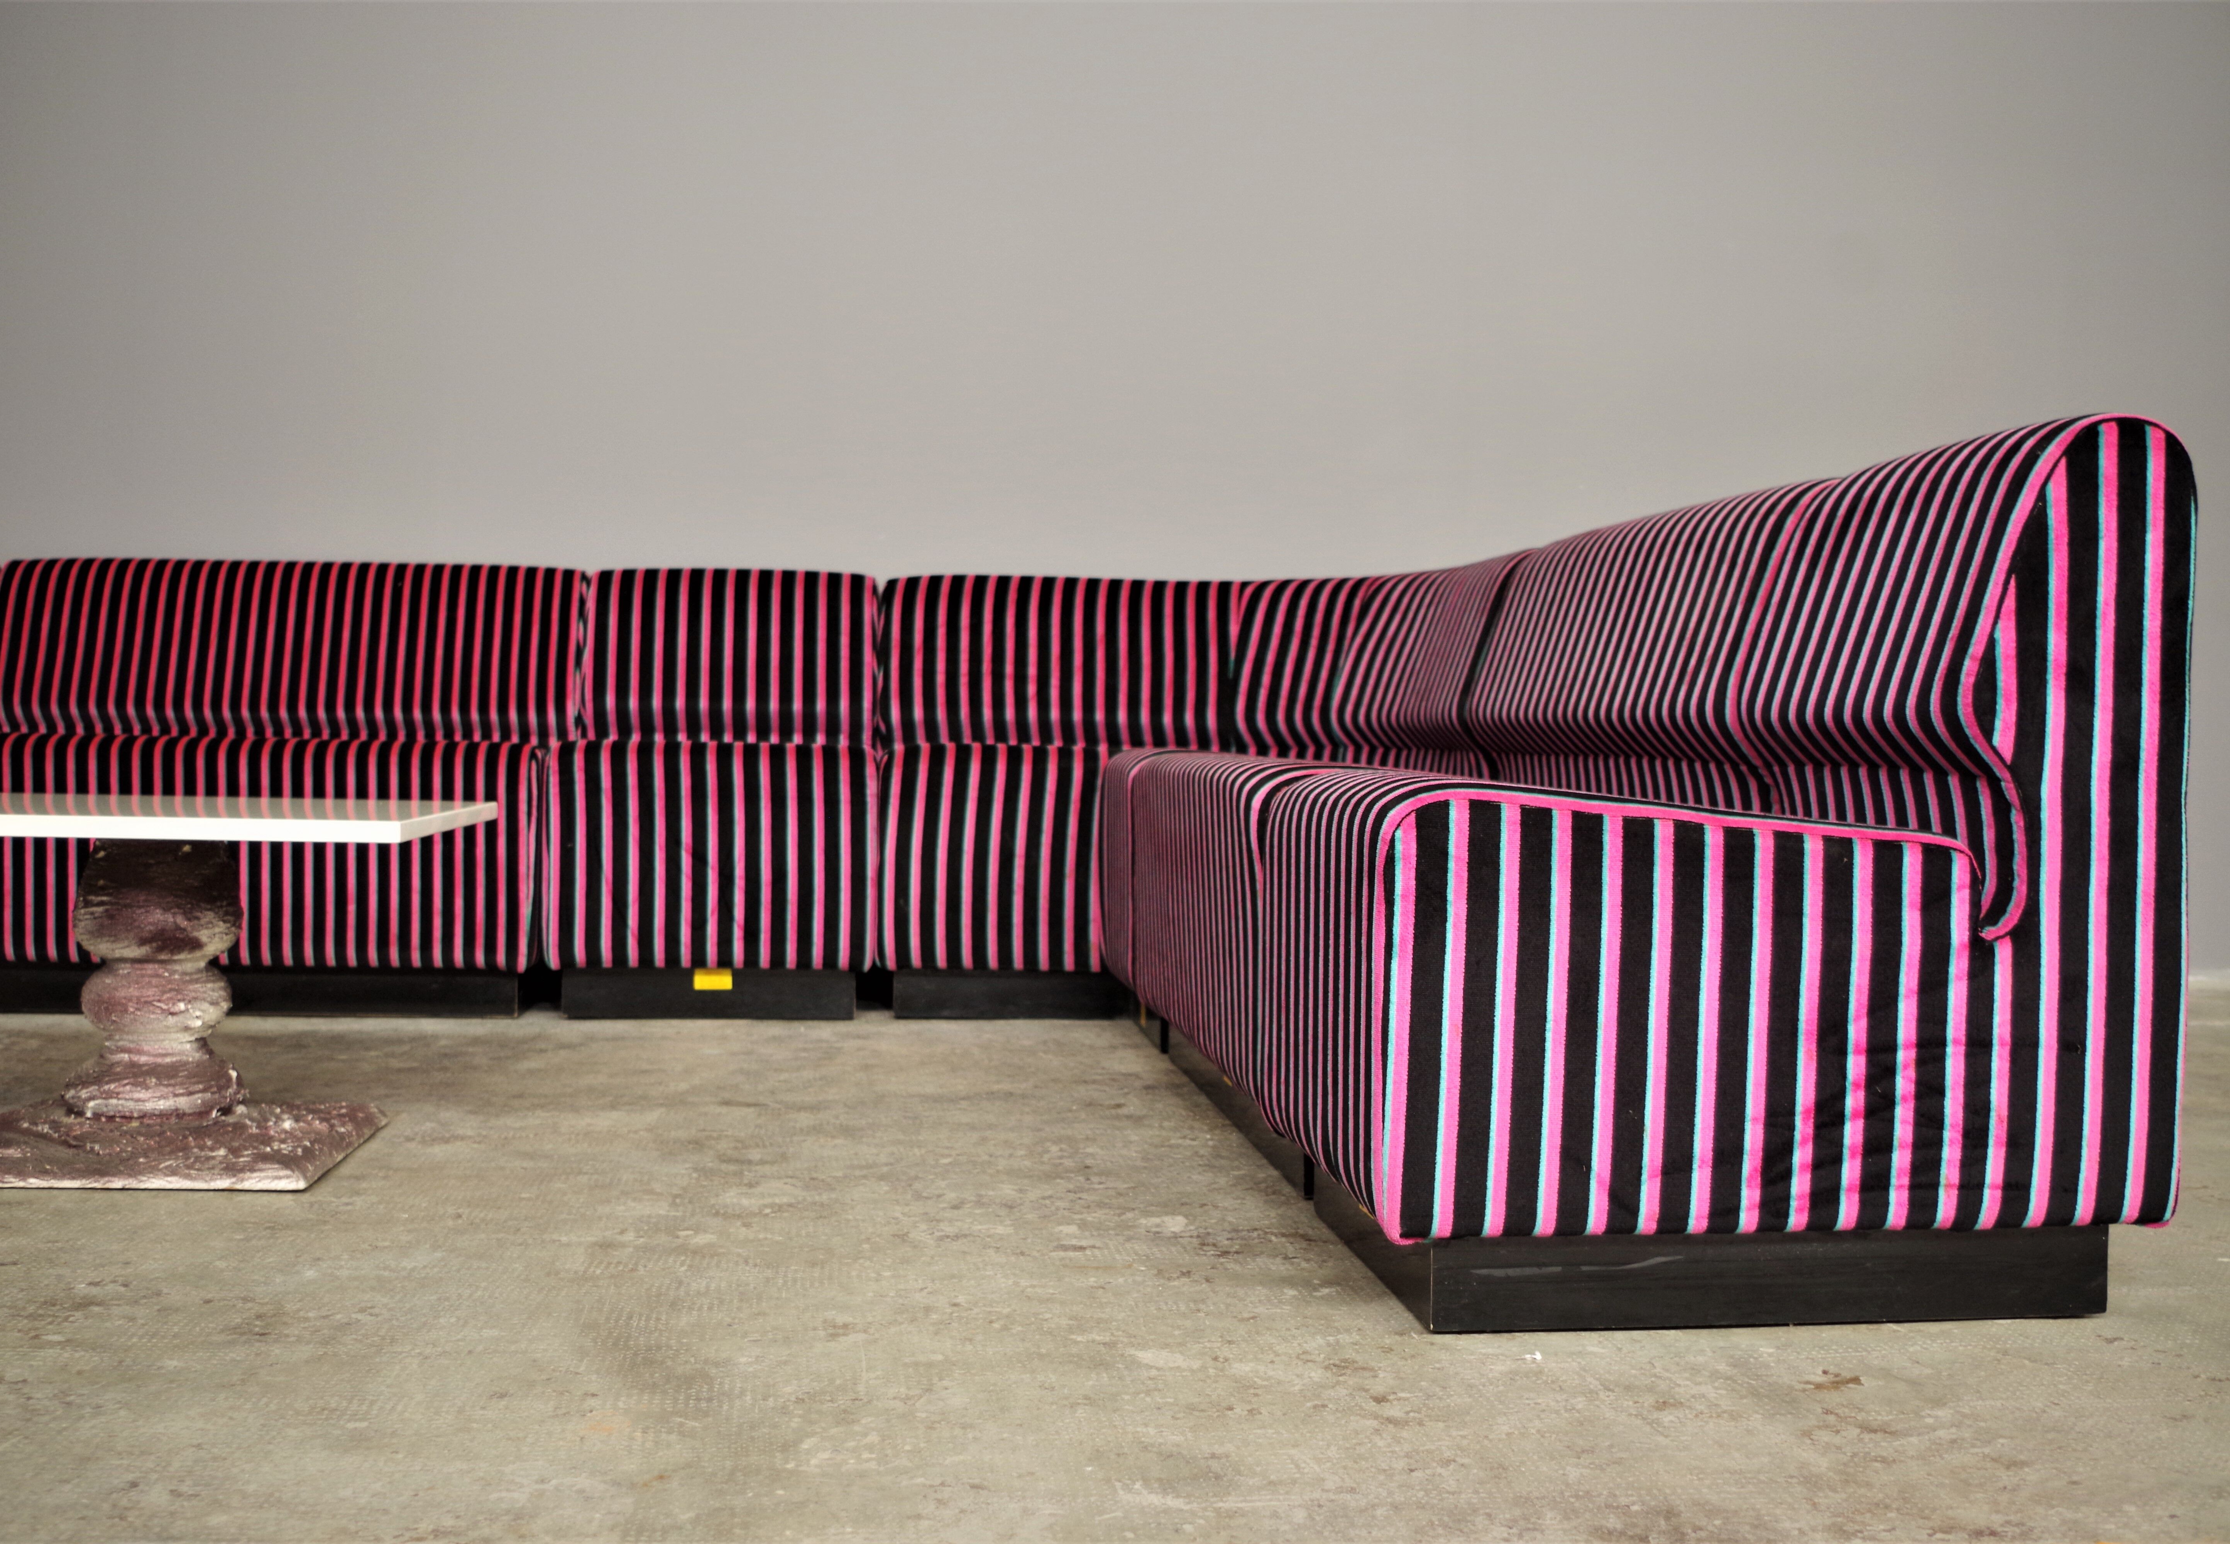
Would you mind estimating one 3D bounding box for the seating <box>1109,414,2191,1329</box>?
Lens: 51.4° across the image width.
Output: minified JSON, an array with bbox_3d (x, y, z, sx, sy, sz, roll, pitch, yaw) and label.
[{"bbox_3d":[0.484,0.033,2.774,0.722,0.743,1.627,0,1,-7],"label":"seating"}]

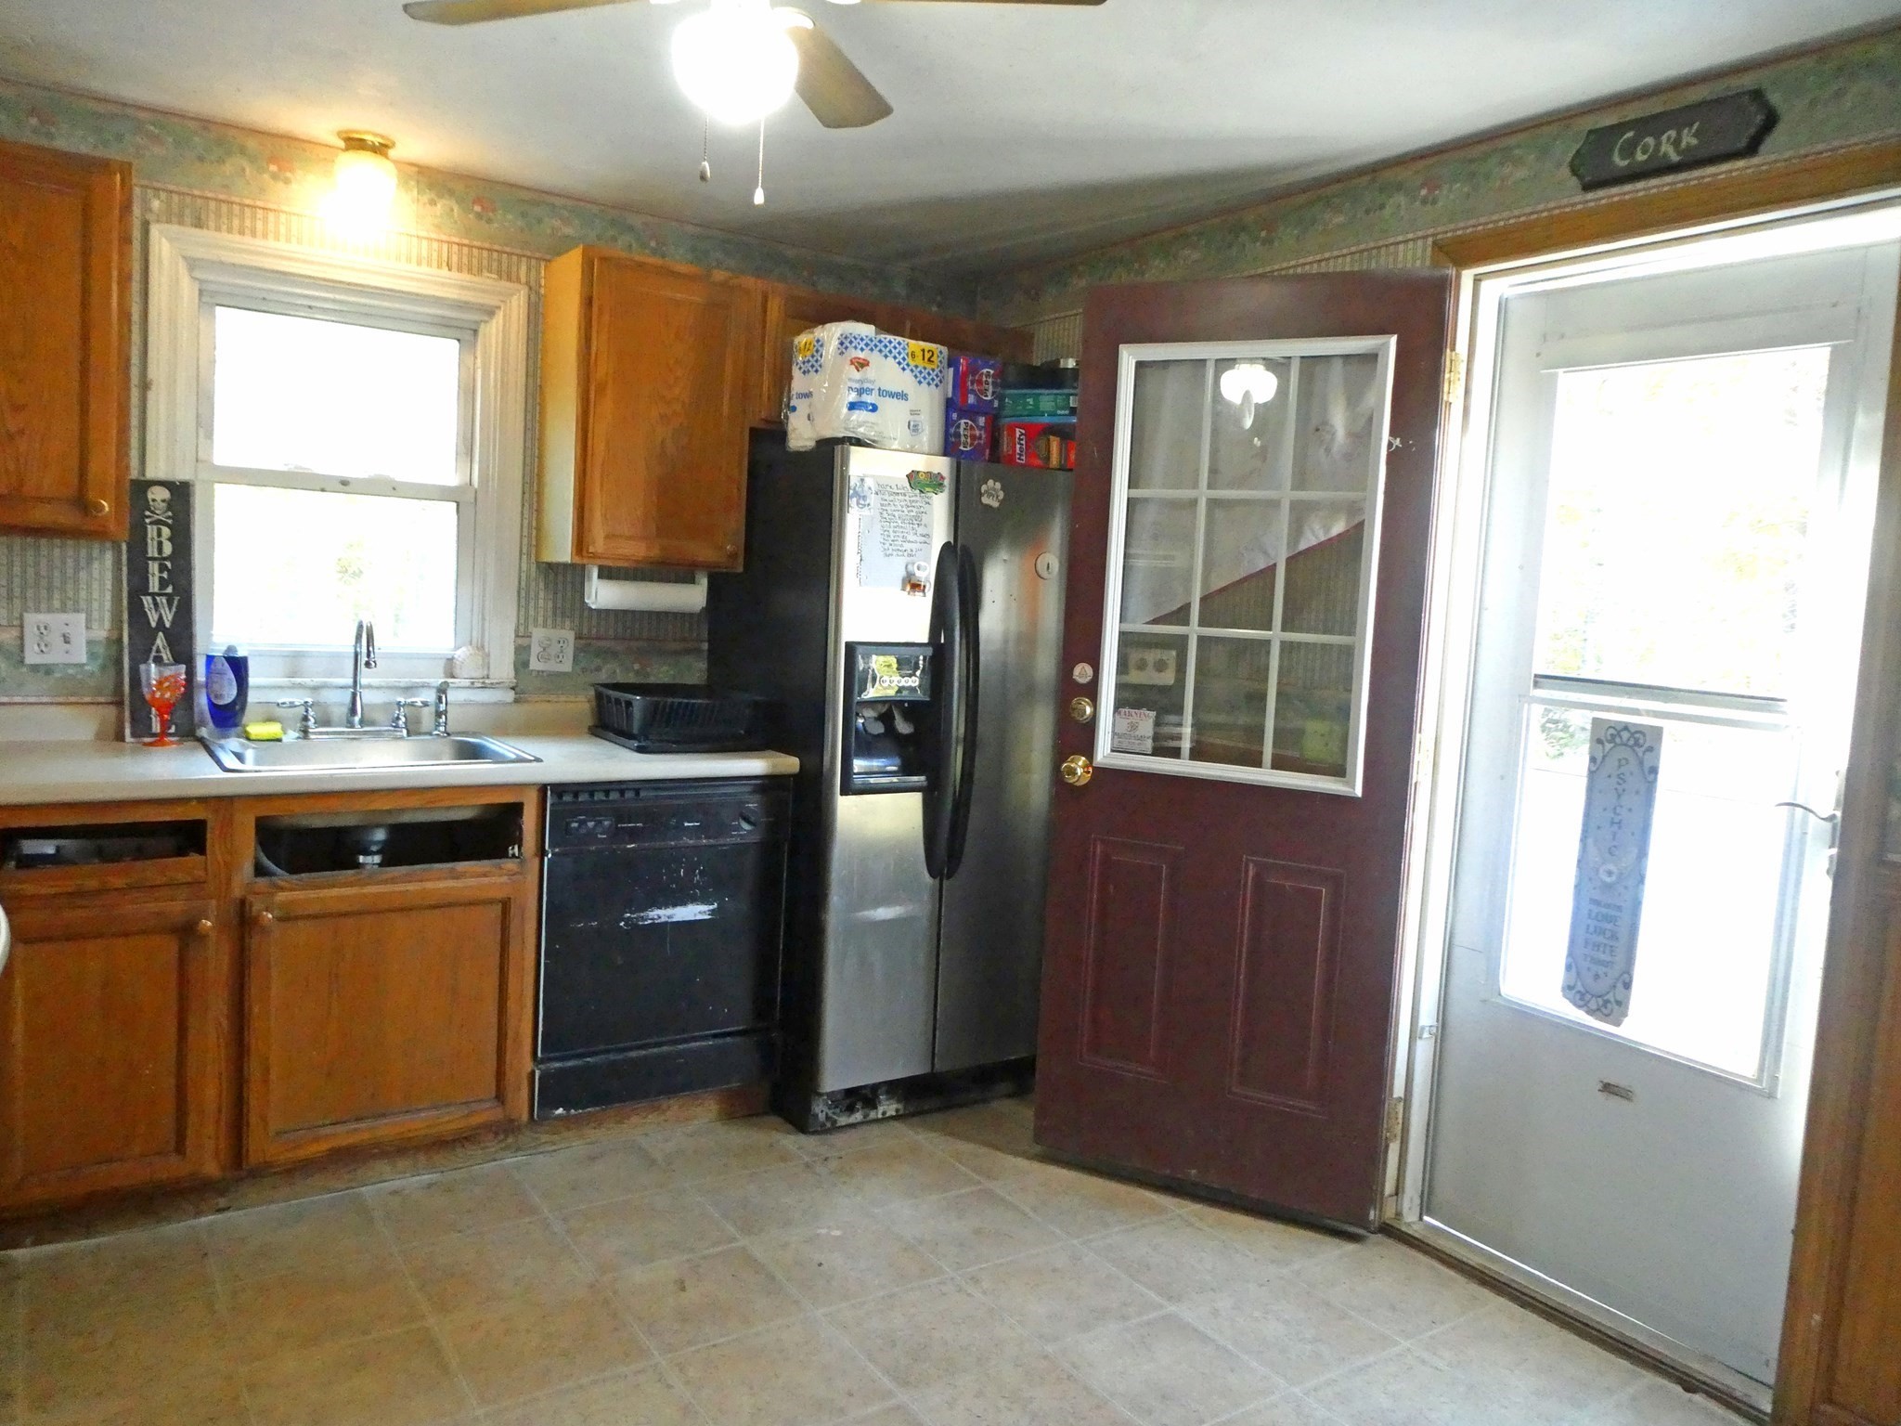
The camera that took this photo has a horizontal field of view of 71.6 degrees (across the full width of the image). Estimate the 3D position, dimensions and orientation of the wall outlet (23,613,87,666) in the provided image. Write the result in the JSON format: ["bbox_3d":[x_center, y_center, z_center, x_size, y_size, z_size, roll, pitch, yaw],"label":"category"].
[{"bbox_3d":[-1.992,-0.163,2.935,0.115,0.112,0.012,-1,6,-33],"label":"wall outlet"}]

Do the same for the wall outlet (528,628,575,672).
[{"bbox_3d":[-1.058,-0.166,3.508,0.115,0.112,0.012,-1,6,-34],"label":"wall outlet"}]

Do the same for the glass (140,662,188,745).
[{"bbox_3d":[-1.728,-0.020,2.894,0.088,0.183,0.088,-1,6,-34],"label":"glass"}]

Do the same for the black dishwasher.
[{"bbox_3d":[-0.822,0.523,3.385,0.599,0.780,0.600,-1,6,-33],"label":"black dishwasher"}]

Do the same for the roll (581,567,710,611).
[{"bbox_3d":[-0.802,-0.327,3.495,0.312,0.119,0.090,-1,6,-33],"label":"roll"}]

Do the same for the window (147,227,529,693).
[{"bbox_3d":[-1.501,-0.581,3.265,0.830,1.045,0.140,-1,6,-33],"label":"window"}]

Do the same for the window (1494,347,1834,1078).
[{"bbox_3d":[1.328,-0.017,2.493,0.040,1.280,0.520,-1,6,-34],"label":"window"}]

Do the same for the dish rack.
[{"bbox_3d":[-0.722,0.009,3.449,0.335,0.135,0.420,-1,6,-34],"label":"dish rack"}]

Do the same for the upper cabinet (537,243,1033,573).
[{"bbox_3d":[-0.423,-0.766,3.688,1.343,0.760,0.340,-1,6,-33],"label":"upper cabinet"}]

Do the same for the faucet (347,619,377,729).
[{"bbox_3d":[-1.378,-0.086,3.097,0.050,0.262,0.190,-1,6,-34],"label":"faucet"}]

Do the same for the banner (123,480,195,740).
[{"bbox_3d":[-1.804,-0.229,3.006,0.134,0.600,0.018,-1,4,-33],"label":"banner"}]

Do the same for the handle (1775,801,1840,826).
[{"bbox_3d":[1.478,0.174,2.275,0.050,0.034,0.098,-1,7,-36],"label":"handle"}]

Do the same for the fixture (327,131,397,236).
[{"bbox_3d":[-1.355,-1.221,3.050,0.133,0.196,0.133,-1,6,-34],"label":"fixture"}]

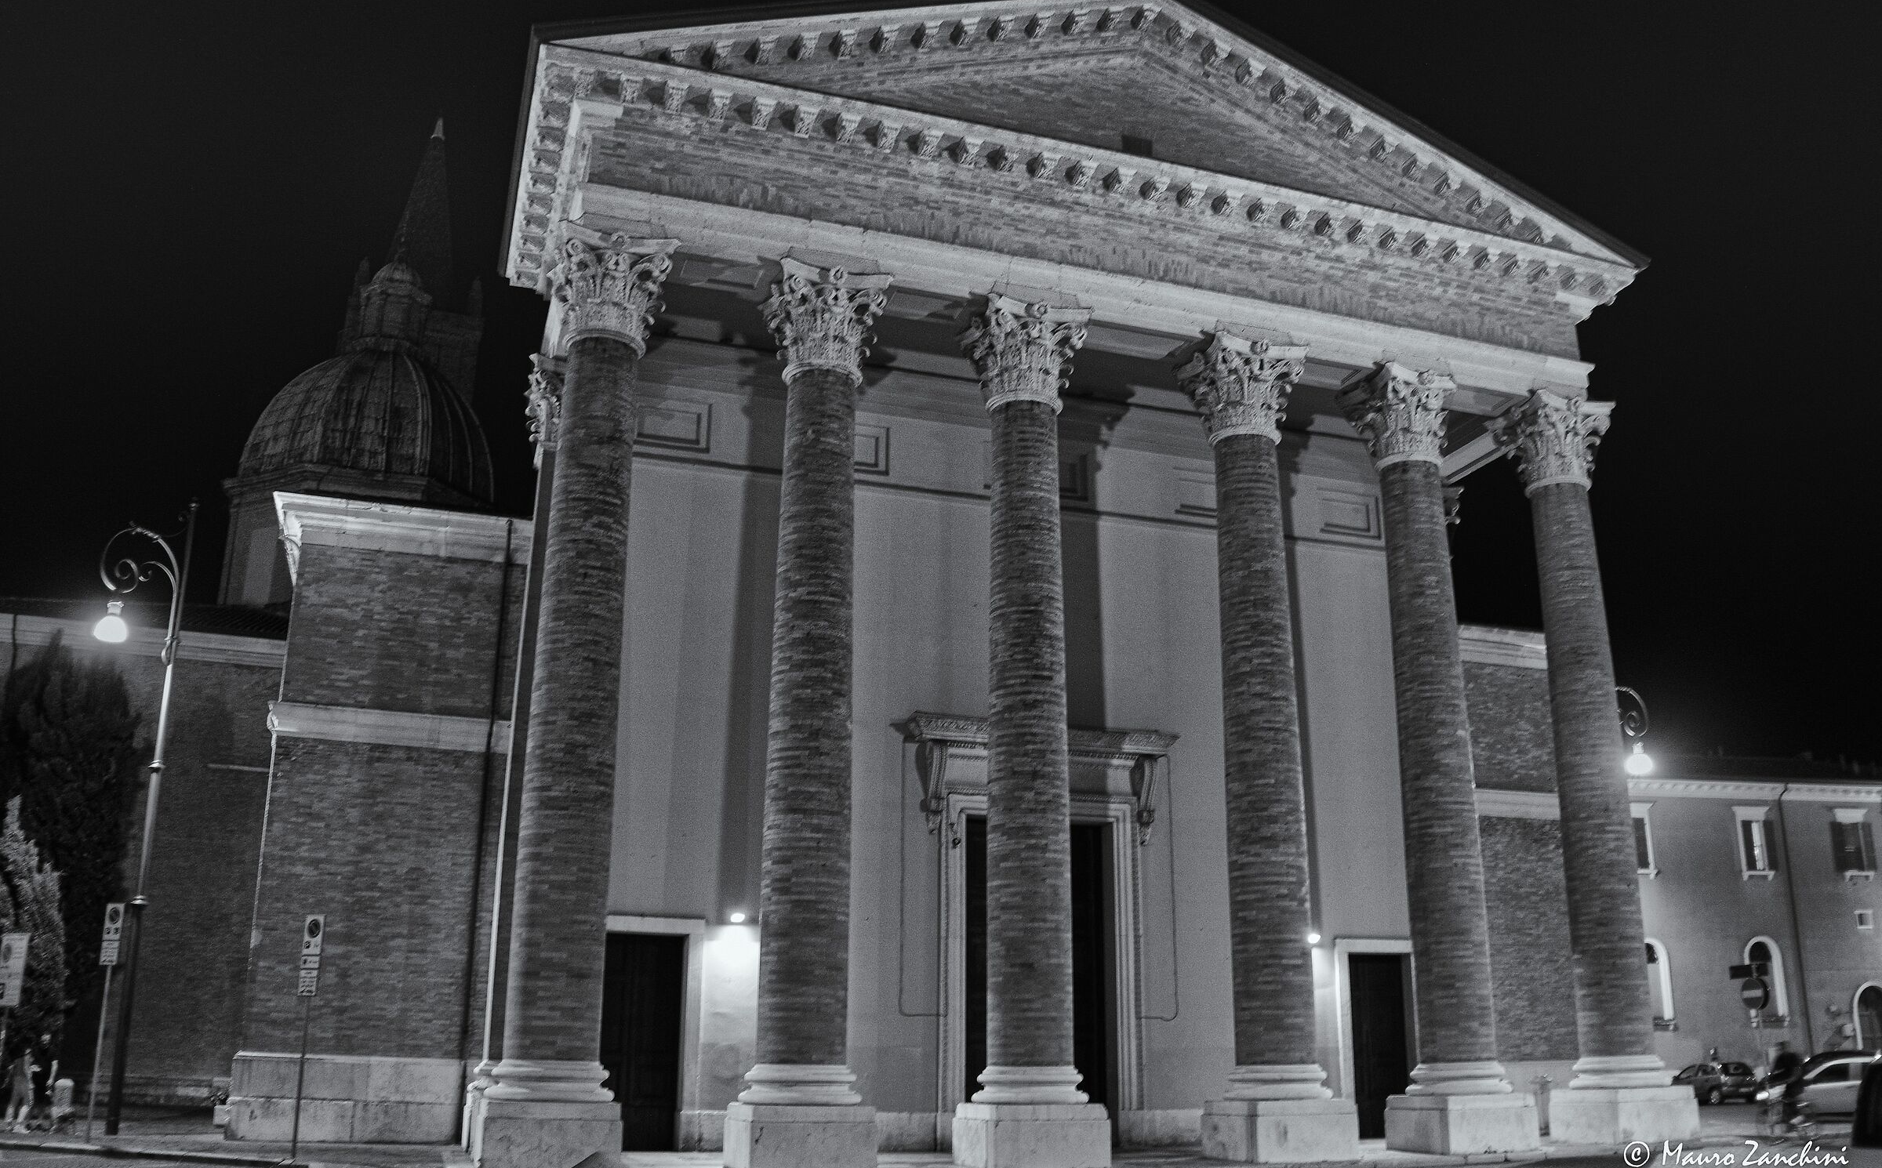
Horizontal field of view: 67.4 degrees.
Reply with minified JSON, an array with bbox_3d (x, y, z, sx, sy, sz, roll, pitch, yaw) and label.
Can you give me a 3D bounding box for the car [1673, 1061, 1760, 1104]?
[{"bbox_3d":[25.564,16.882,48.068,1.680,1.480,3.900,6,-17,-17],"label":"car"}]

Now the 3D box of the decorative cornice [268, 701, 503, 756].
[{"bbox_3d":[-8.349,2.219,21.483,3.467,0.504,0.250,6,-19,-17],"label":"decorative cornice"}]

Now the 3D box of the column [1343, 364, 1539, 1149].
[{"bbox_3d":[8.083,2.633,23.348,1.689,12.646,1.689,6,-19,-17],"label":"column"}]

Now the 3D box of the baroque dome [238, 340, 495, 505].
[{"bbox_3d":[-21.001,-6.072,51.557,9.000,6.000,9.000,6,-17,-18],"label":"baroque dome"}]

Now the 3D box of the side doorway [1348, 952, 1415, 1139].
[{"bbox_3d":[7.886,8.229,25.188,1.345,3.198,0.300,6,-19,-17],"label":"side doorway"}]

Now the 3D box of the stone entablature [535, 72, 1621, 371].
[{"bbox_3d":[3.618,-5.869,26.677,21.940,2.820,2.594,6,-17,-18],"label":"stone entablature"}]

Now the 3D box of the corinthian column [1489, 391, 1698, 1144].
[{"bbox_3d":[11.069,2.942,24.304,1.689,12.646,1.689,6,-19,-17],"label":"corinthian column"}]

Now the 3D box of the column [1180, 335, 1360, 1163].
[{"bbox_3d":[5.044,2.317,22.411,1.689,12.646,1.689,6,-19,-17],"label":"column"}]

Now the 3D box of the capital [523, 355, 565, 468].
[{"bbox_3d":[-7.012,-3.423,27.587,1.880,1.786,1.278,6,-17,-18],"label":"capital"}]

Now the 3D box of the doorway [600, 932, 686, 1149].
[{"bbox_3d":[-4.592,6.915,21.323,1.345,3.198,0.300,6,-19,-17],"label":"doorway"}]

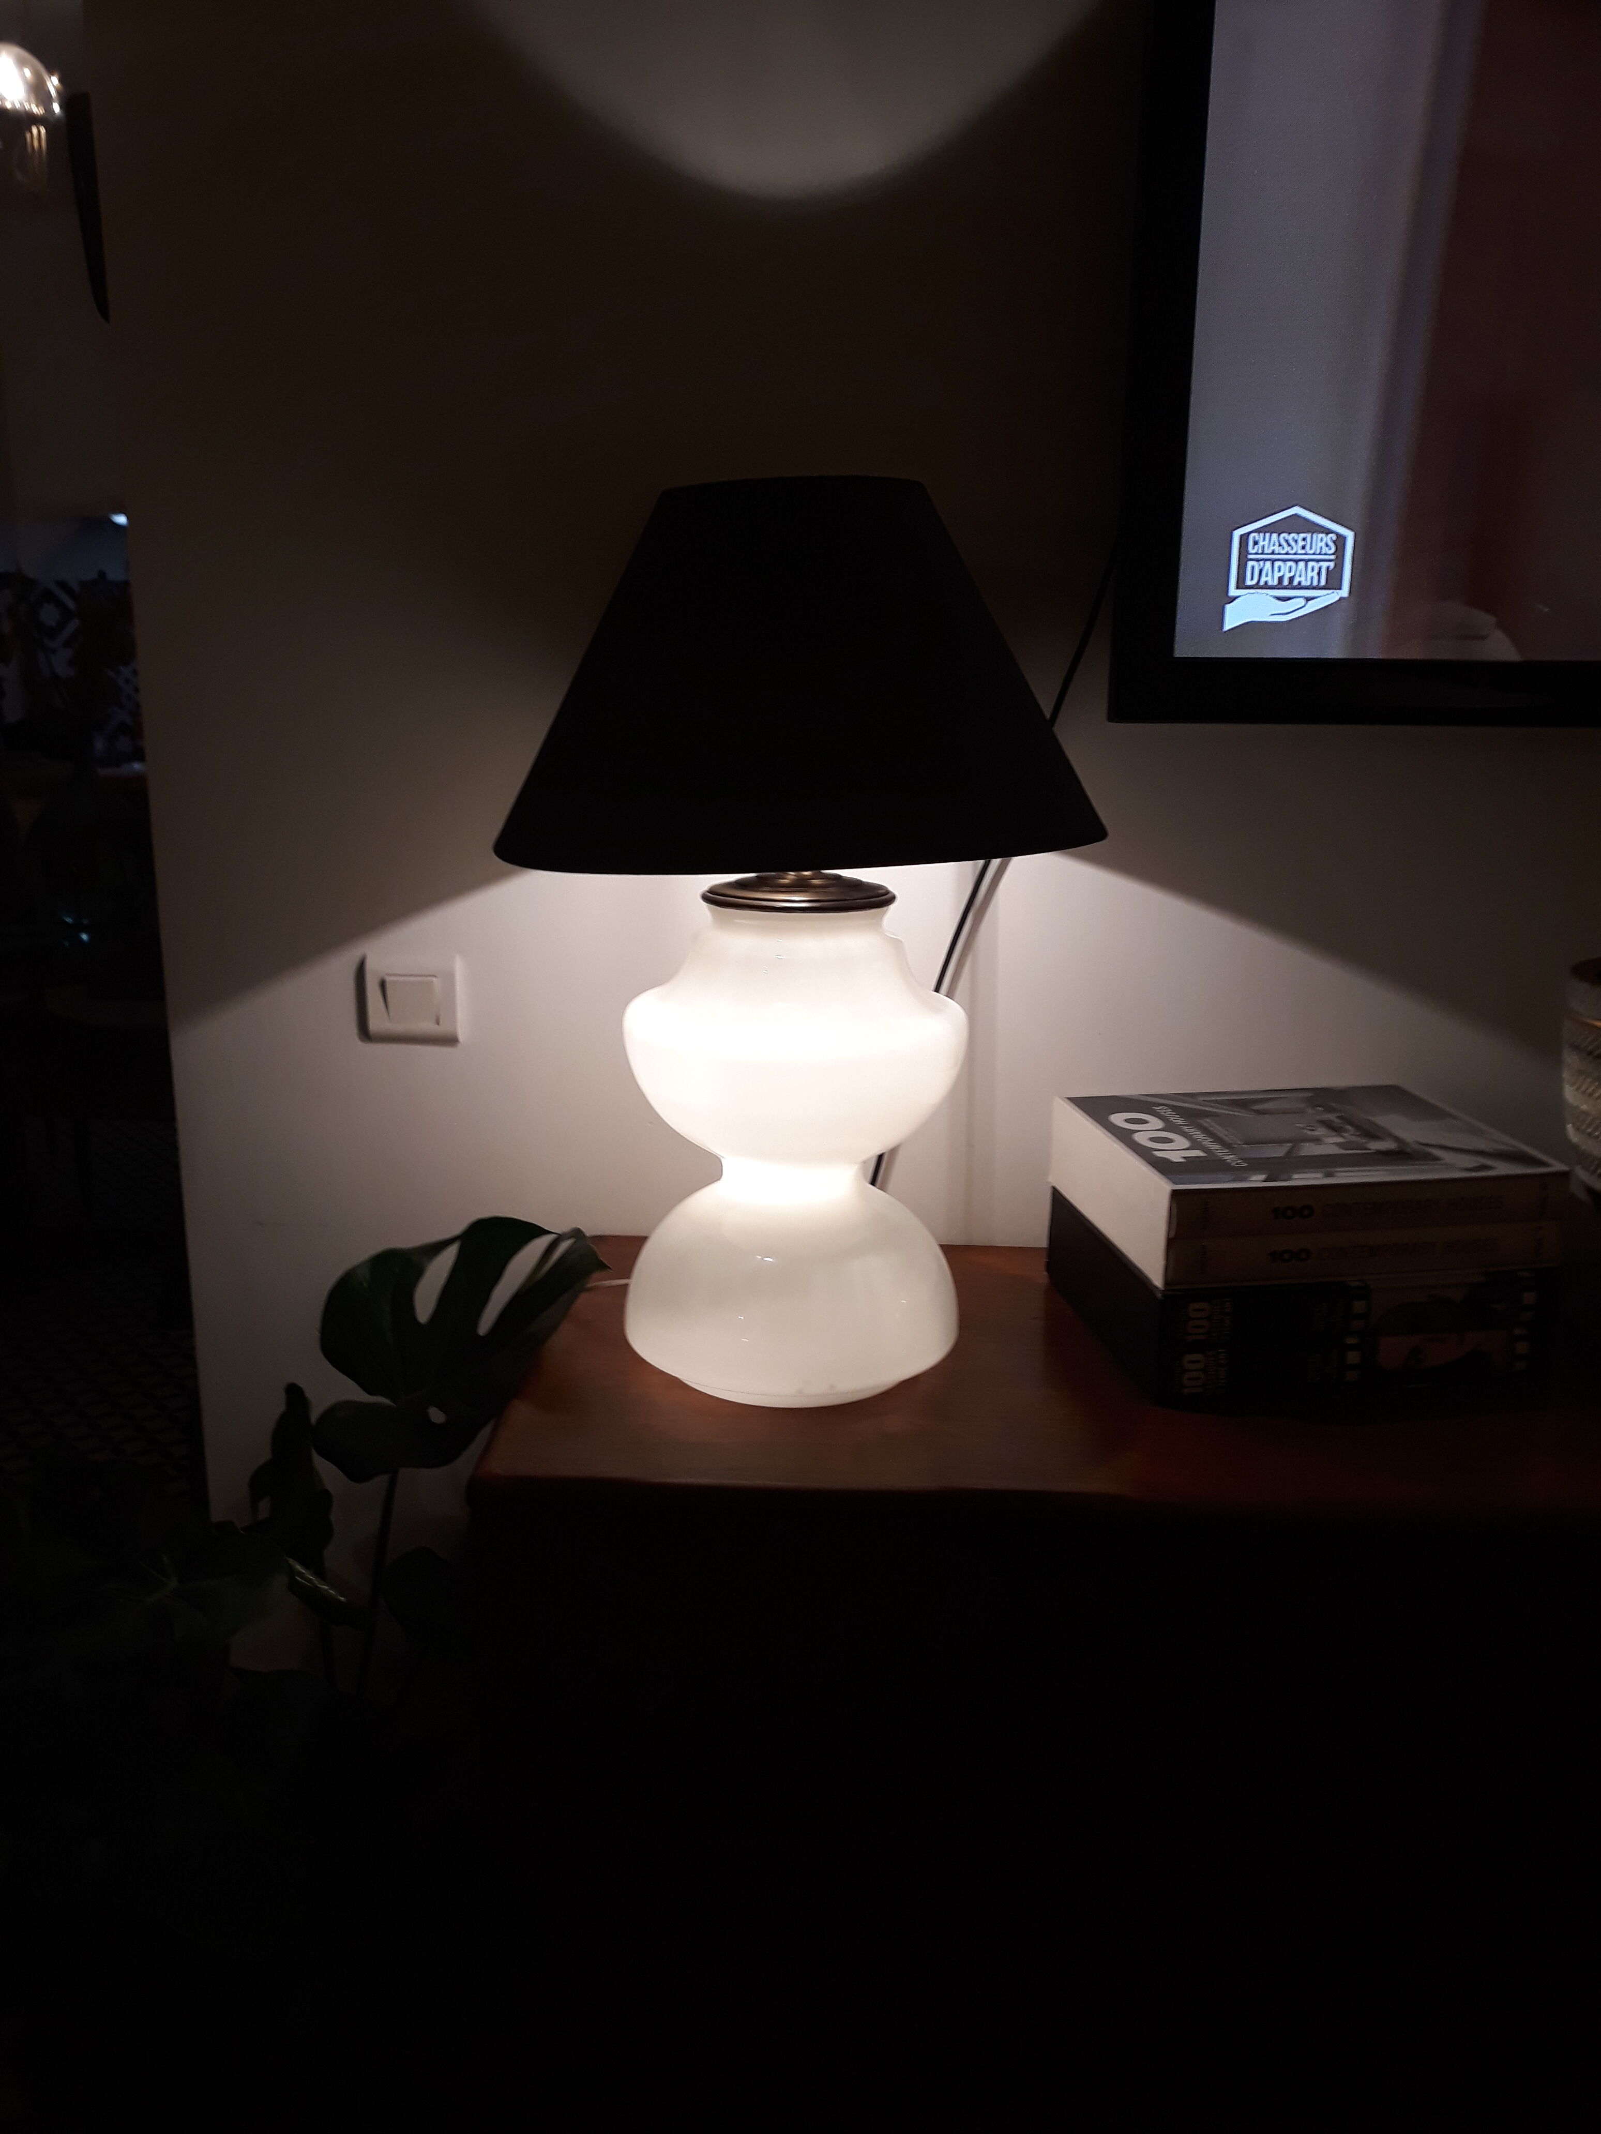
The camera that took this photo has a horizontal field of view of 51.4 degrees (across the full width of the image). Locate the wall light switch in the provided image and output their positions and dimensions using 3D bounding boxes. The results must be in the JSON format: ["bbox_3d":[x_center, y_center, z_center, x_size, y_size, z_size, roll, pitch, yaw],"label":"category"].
[{"bbox_3d":[-0.338,-0.060,1.455,0.083,0.081,0.013,1,14,2],"label":"wall light switch"}]

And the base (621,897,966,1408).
[{"bbox_3d":[-0.004,0.052,1.224,0.252,0.342,0.252,1,14,2],"label":"base"}]

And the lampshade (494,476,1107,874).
[{"bbox_3d":[-0.002,-0.272,1.147,0.428,0.238,0.428,0,13,2],"label":"lampshade"}]

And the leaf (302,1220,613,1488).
[{"bbox_3d":[-0.266,0.222,1.300,0.233,0.198,0.119,1,14,2],"label":"leaf"}]

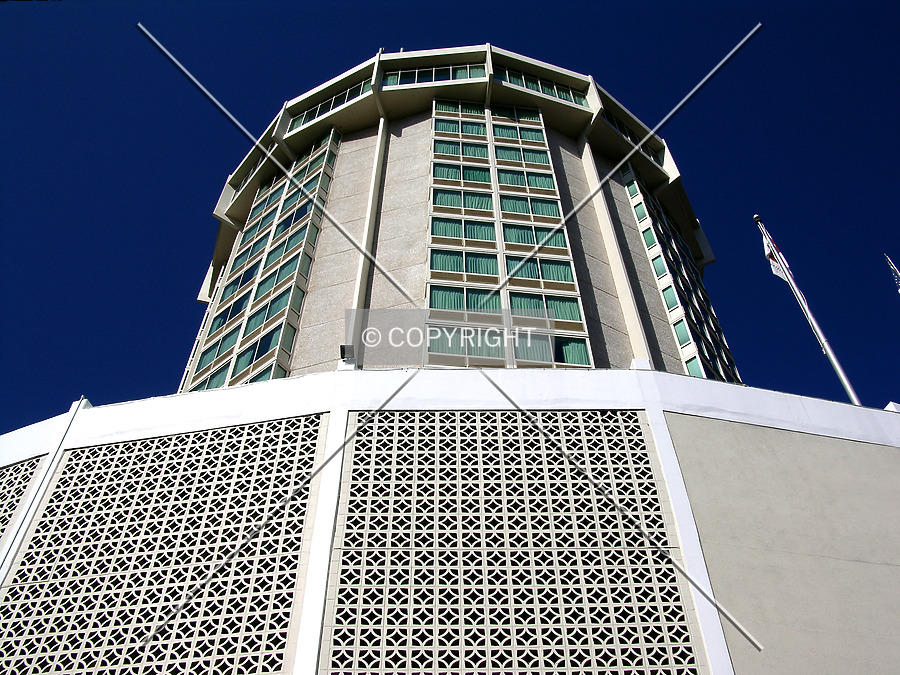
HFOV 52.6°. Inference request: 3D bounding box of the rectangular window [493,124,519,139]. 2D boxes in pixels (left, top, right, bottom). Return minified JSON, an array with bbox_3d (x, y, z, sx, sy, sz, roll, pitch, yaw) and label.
[{"bbox_3d":[2.966,-10.845,47.919,1.361,1.594,0.120,5,-53,-4],"label":"rectangular window"}]

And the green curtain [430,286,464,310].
[{"bbox_3d":[-0.081,-1.483,34.616,1.285,1.485,0.100,5,-54,-4],"label":"green curtain"}]

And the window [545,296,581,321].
[{"bbox_3d":[4.343,-1.125,34.893,1.235,1.485,0.100,5,-54,-4],"label":"window"}]

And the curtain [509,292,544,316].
[{"bbox_3d":[2.964,-1.172,34.854,1.283,1.485,0.120,5,-54,-4],"label":"curtain"}]

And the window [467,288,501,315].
[{"bbox_3d":[1.315,-1.370,34.703,1.299,1.485,0.100,5,-54,-4],"label":"window"}]

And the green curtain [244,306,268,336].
[{"bbox_3d":[-8.158,-0.590,38.489,1.214,1.589,0.120,-33,-60,22],"label":"green curtain"}]

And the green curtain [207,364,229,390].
[{"bbox_3d":[-9.425,1.815,36.944,1.294,1.589,0.120,-33,-60,22],"label":"green curtain"}]

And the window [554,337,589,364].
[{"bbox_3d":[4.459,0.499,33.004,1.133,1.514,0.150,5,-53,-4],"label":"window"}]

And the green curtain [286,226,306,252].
[{"bbox_3d":[-7.110,-4.444,42.282,1.179,1.589,0.120,-33,-60,22],"label":"green curtain"}]

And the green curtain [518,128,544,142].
[{"bbox_3d":[4.340,-10.715,48.043,1.321,1.514,0.150,5,-53,-4],"label":"green curtain"}]

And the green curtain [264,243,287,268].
[{"bbox_3d":[-8.130,-3.825,42.798,1.283,1.485,0.120,-33,-60,22],"label":"green curtain"}]

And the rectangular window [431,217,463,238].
[{"bbox_3d":[-0.104,-4.577,38.878,1.219,1.589,0.120,5,-54,-4],"label":"rectangular window"}]

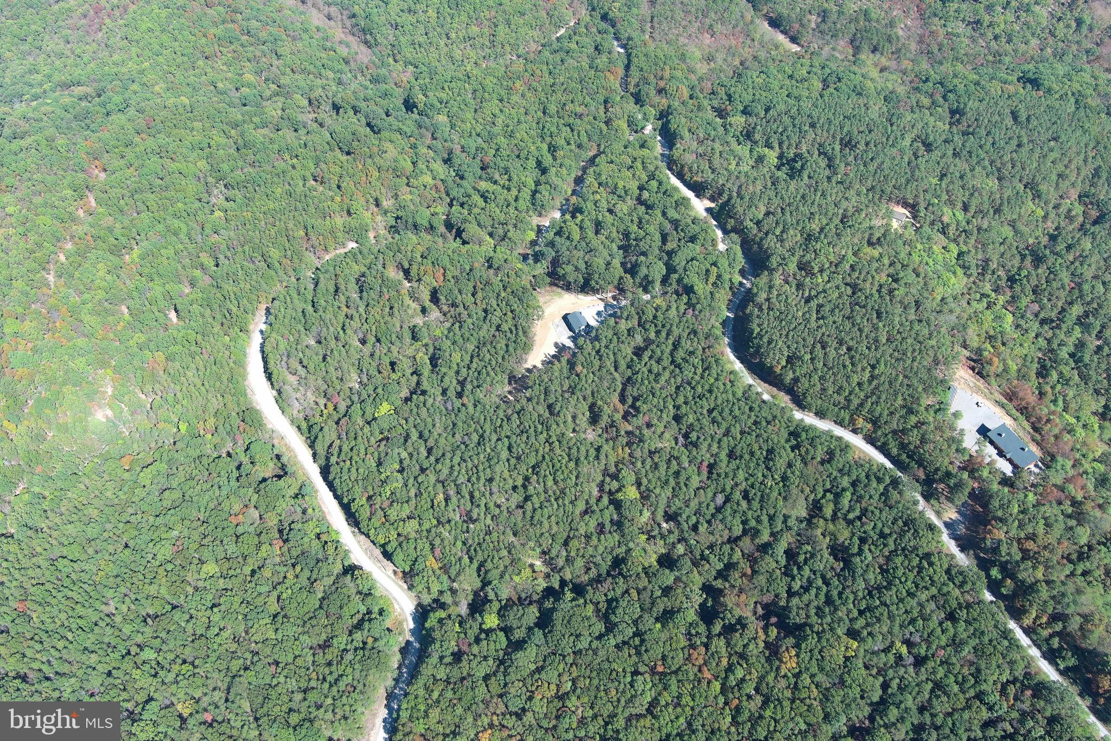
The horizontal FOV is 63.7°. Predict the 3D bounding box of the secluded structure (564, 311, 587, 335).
[{"bbox_3d":[10.430,-22.032,412.868,6.800,5.000,9.300,-17,51,-15],"label":"secluded structure"}]

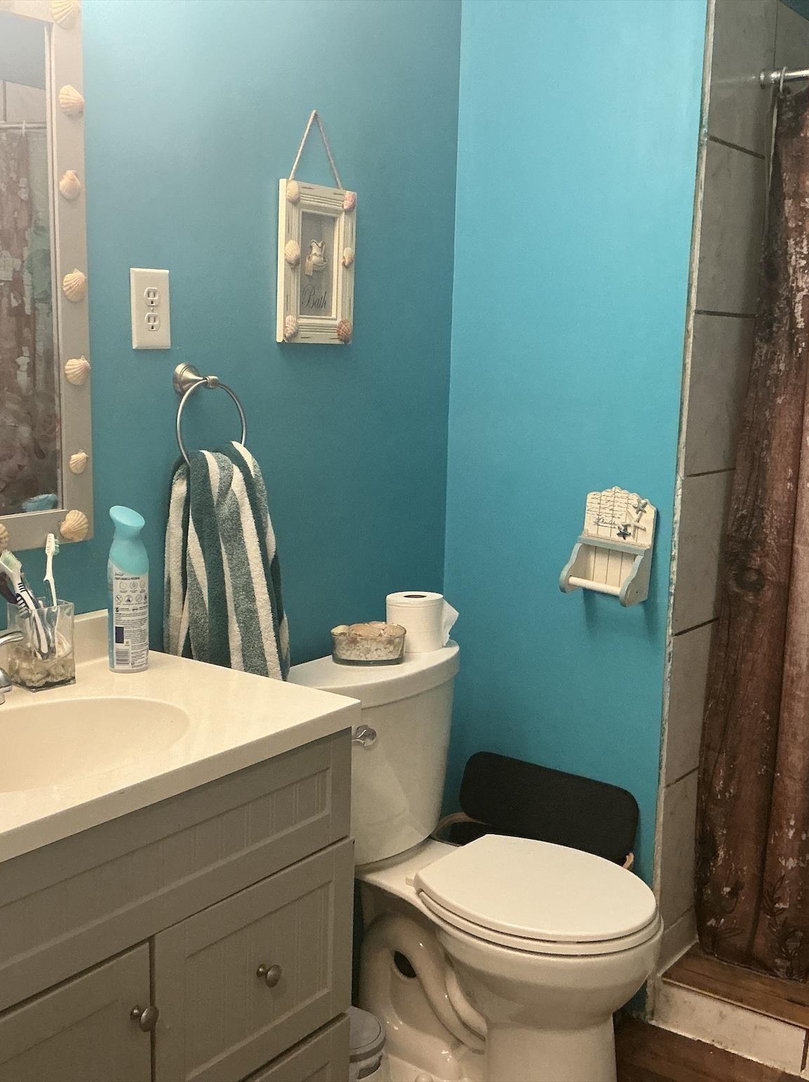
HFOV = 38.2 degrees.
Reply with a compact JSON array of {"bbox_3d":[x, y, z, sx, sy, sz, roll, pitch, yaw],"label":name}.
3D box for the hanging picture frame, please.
[{"bbox_3d":[-0.157,-0.564,2.111,0.025,0.408,0.192,8,11,35],"label":"hanging picture frame"}]

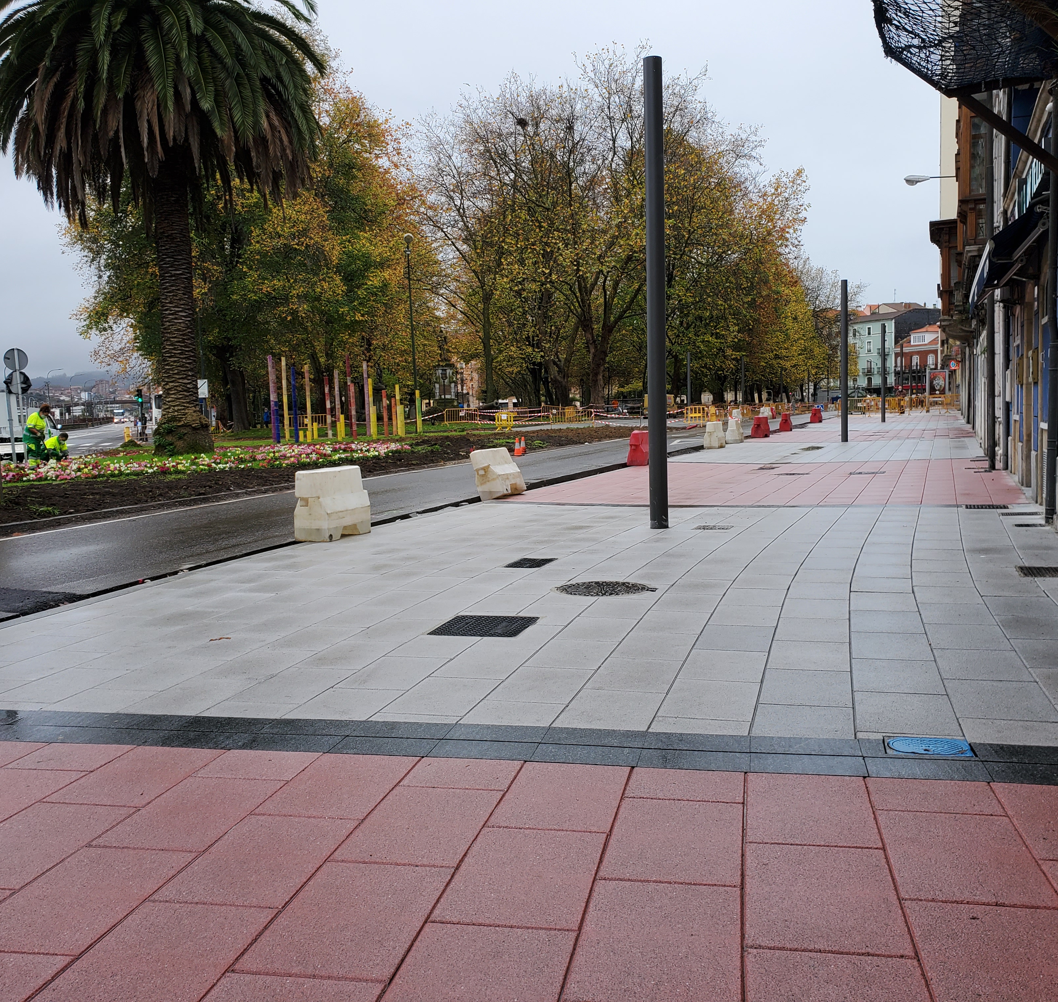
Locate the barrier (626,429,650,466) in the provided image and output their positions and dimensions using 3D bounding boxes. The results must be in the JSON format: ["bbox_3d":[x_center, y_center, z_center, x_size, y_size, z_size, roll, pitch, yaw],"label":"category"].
[{"bbox_3d":[2.587,-1.208,22.584,0.470,0.780,0.930,0,6,24],"label":"barrier"}]

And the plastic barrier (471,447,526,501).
[{"bbox_3d":[-0.498,-0.427,15.380,0.420,0.750,0.920,-17,-2,28],"label":"plastic barrier"}]

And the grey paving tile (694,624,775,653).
[{"bbox_3d":[1.198,0.810,5.764,0.400,0.050,0.600,-1,5,17],"label":"grey paving tile"}]

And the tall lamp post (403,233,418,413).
[{"bbox_3d":[-5.735,-8.233,49.554,0.480,9.700,0.480,-2,5,0],"label":"tall lamp post"}]

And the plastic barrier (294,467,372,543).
[{"bbox_3d":[-2.158,0.025,10.900,0.430,0.750,0.920,1,6,25],"label":"plastic barrier"}]

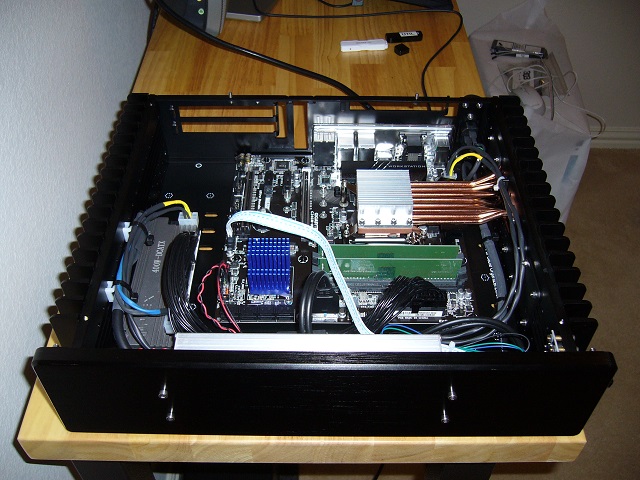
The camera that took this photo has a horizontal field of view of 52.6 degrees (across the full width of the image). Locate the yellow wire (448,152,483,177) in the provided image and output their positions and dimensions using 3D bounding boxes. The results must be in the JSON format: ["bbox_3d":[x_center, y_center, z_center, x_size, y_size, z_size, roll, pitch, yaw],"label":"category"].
[{"bbox_3d":[0.157,-0.081,0.699,0.038,0.026,0.017,0,46,0],"label":"yellow wire"}]

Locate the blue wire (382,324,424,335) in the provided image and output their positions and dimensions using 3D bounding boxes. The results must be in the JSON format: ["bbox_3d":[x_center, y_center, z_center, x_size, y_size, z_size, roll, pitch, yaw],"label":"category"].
[{"bbox_3d":[0.068,0.078,0.549,0.041,0.014,0.020,0,46,0],"label":"blue wire"}]

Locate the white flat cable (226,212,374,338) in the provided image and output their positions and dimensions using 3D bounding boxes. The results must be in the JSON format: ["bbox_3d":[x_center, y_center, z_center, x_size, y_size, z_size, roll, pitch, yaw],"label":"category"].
[{"bbox_3d":[-0.024,0.031,0.582,0.142,0.045,0.132,0,46,0],"label":"white flat cable"}]

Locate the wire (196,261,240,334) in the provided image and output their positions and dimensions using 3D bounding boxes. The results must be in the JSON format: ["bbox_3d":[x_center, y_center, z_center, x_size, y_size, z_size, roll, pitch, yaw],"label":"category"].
[{"bbox_3d":[-0.091,0.054,0.588,0.048,0.024,0.105,0,46,0],"label":"wire"}]

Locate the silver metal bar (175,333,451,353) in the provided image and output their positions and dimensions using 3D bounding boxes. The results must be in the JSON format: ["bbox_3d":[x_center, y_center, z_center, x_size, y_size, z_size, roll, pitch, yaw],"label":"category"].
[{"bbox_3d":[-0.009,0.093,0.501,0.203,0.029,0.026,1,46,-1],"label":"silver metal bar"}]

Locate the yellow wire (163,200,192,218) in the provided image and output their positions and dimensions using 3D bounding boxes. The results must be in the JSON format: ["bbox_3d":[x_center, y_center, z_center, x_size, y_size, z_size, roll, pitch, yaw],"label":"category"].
[{"bbox_3d":[-0.139,-0.032,0.624,0.031,0.022,0.014,0,46,0],"label":"yellow wire"}]

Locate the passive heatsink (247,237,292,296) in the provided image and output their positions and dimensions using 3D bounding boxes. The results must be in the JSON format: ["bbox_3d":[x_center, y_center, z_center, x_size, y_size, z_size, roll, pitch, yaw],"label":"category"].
[{"bbox_3d":[-0.046,0.022,0.604,0.037,0.044,0.037,0,46,0],"label":"passive heatsink"}]

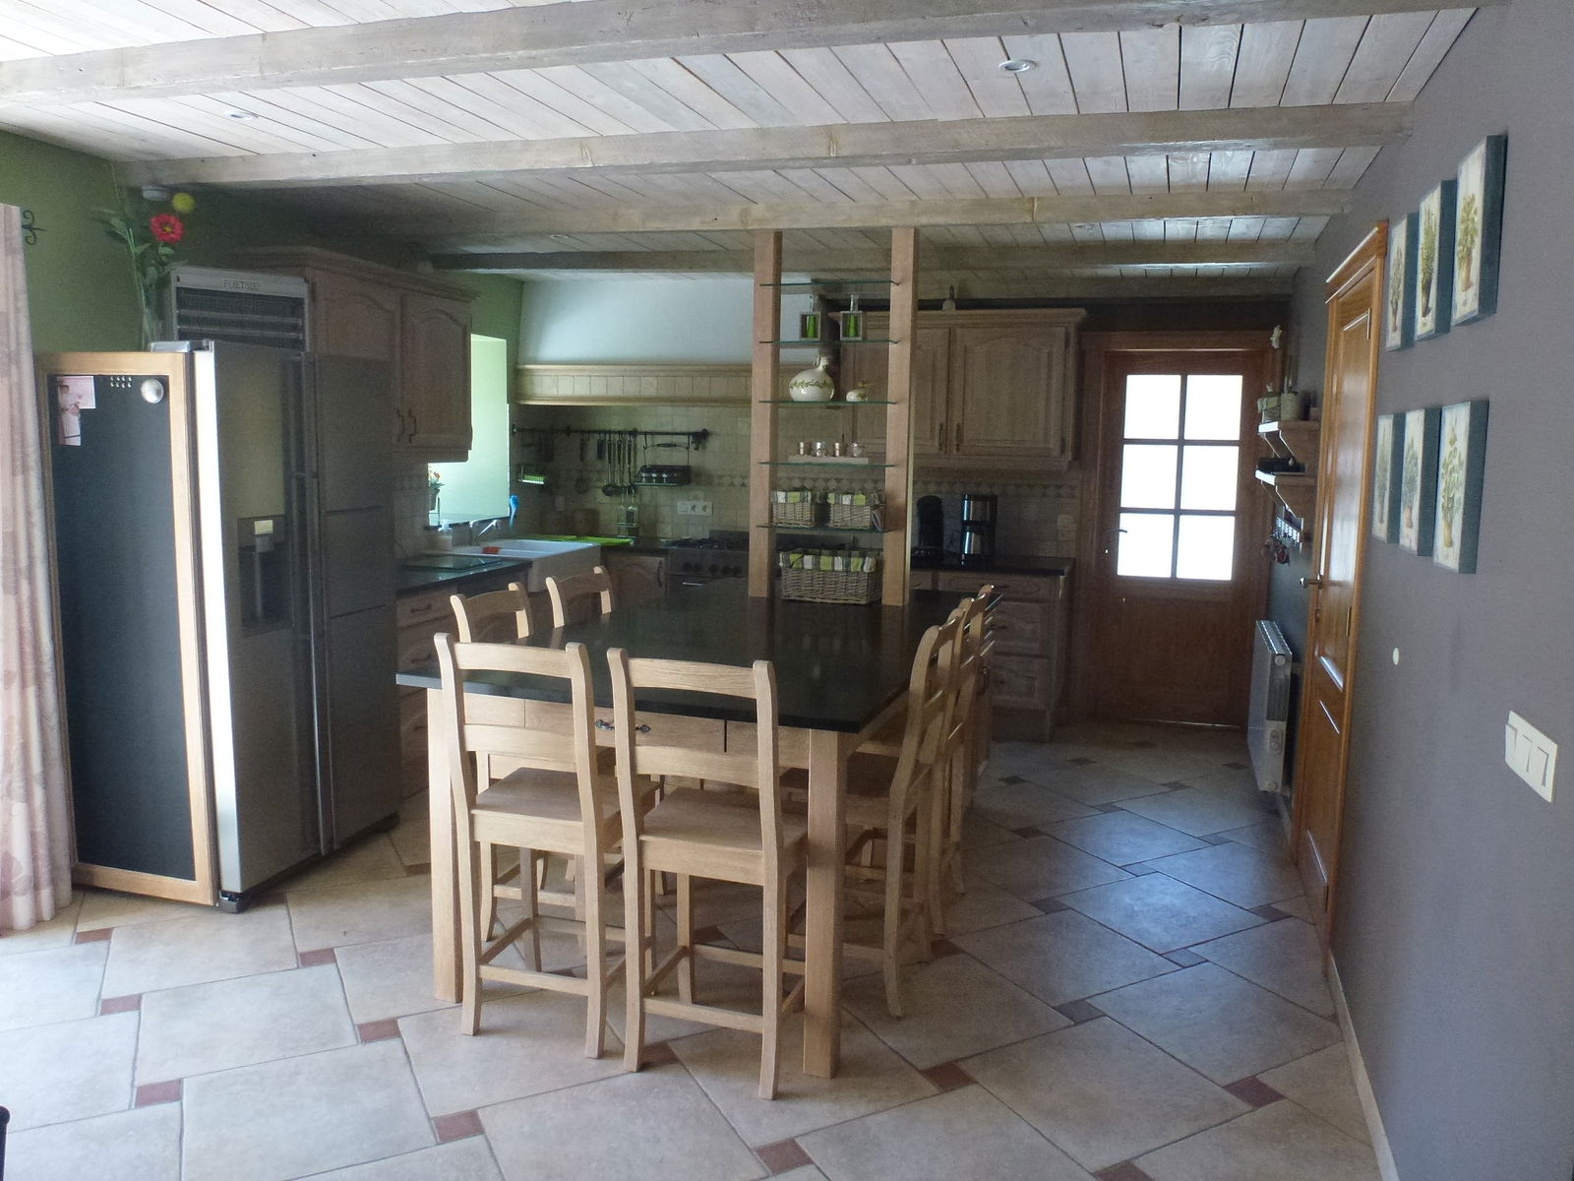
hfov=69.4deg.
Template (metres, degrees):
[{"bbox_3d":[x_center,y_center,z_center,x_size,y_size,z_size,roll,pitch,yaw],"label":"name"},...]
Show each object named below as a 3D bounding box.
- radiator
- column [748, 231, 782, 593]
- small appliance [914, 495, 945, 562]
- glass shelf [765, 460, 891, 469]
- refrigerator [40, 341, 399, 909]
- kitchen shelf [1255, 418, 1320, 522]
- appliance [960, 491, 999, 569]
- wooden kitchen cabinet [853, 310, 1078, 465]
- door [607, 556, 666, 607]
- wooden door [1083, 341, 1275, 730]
[{"bbox_3d":[2.178,0.498,5.126,0.090,0.590,1.030,3,8,19],"label":"radiator"},{"bbox_3d":[-0.090,-0.681,4.533,0.080,1.430,0.090,3,8,18],"label":"column"},{"bbox_3d":[0.779,-0.340,6.269,0.170,0.350,0.260,4,8,19],"label":"small appliance"},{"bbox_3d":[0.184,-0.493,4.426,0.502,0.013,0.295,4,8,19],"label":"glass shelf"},{"bbox_3d":[-1.965,0.075,4.069,0.700,1.800,0.880,3,8,15],"label":"refrigerator"},{"bbox_3d":[2.090,-0.511,4.757,0.160,0.360,1.040,4,8,18],"label":"kitchen shelf"},{"bbox_3d":[0.990,-0.327,5.976,0.185,0.375,0.160,-3,9,-30],"label":"appliance"},{"bbox_3d":[0.950,-1.108,6.331,1.330,0.820,0.380,3,8,15],"label":"wooden kitchen cabinet"},{"bbox_3d":[-0.862,0.147,6.527,0.366,0.674,0.025,4,8,18],"label":"door"},{"bbox_3d":[2.144,-0.295,6.287,0.920,2.070,0.080,4,8,19],"label":"wooden door"}]

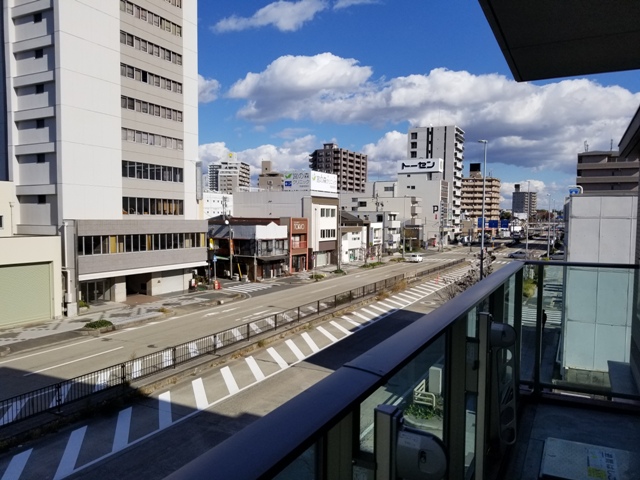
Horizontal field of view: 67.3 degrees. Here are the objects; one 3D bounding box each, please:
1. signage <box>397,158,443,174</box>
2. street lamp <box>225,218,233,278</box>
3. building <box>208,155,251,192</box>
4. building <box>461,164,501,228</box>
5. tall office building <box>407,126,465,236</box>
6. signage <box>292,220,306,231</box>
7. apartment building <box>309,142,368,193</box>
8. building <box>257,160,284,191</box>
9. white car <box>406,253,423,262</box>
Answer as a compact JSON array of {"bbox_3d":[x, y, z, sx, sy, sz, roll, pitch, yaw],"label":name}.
[{"bbox_3d":[27.764,-20.256,133.293,12.000,3.763,2.800,1,3,28],"label":"signage"},{"bbox_3d":[-10.877,1.179,57.562,0.400,7.250,0.900,2,4,43],"label":"street lamp"},{"bbox_3d":[-60.108,-31.194,324.815,21.500,48.000,23.000,0,3,8],"label":"building"},{"bbox_3d":[71.879,-17.651,217.847,18.000,30.500,14.000,1,3,28],"label":"building"},{"bbox_3d":[37.983,-17.231,154.741,14.000,35.300,16.000,1,3,28],"label":"tall office building"},{"bbox_3d":[-2.651,-1.851,63.880,0.150,1.397,3.300,1,3,28],"label":"signage"},{"bbox_3d":[9.340,-25.939,252.083,20.000,44.000,30.000,1,3,30],"label":"apartment building"},{"bbox_3d":[-29.668,-26.385,295.620,15.000,41.000,16.000,0,3,4],"label":"building"},{"bbox_3d":[16.315,2.962,81.030,1.500,1.520,3.450,1,3,28],"label":"white car"}]

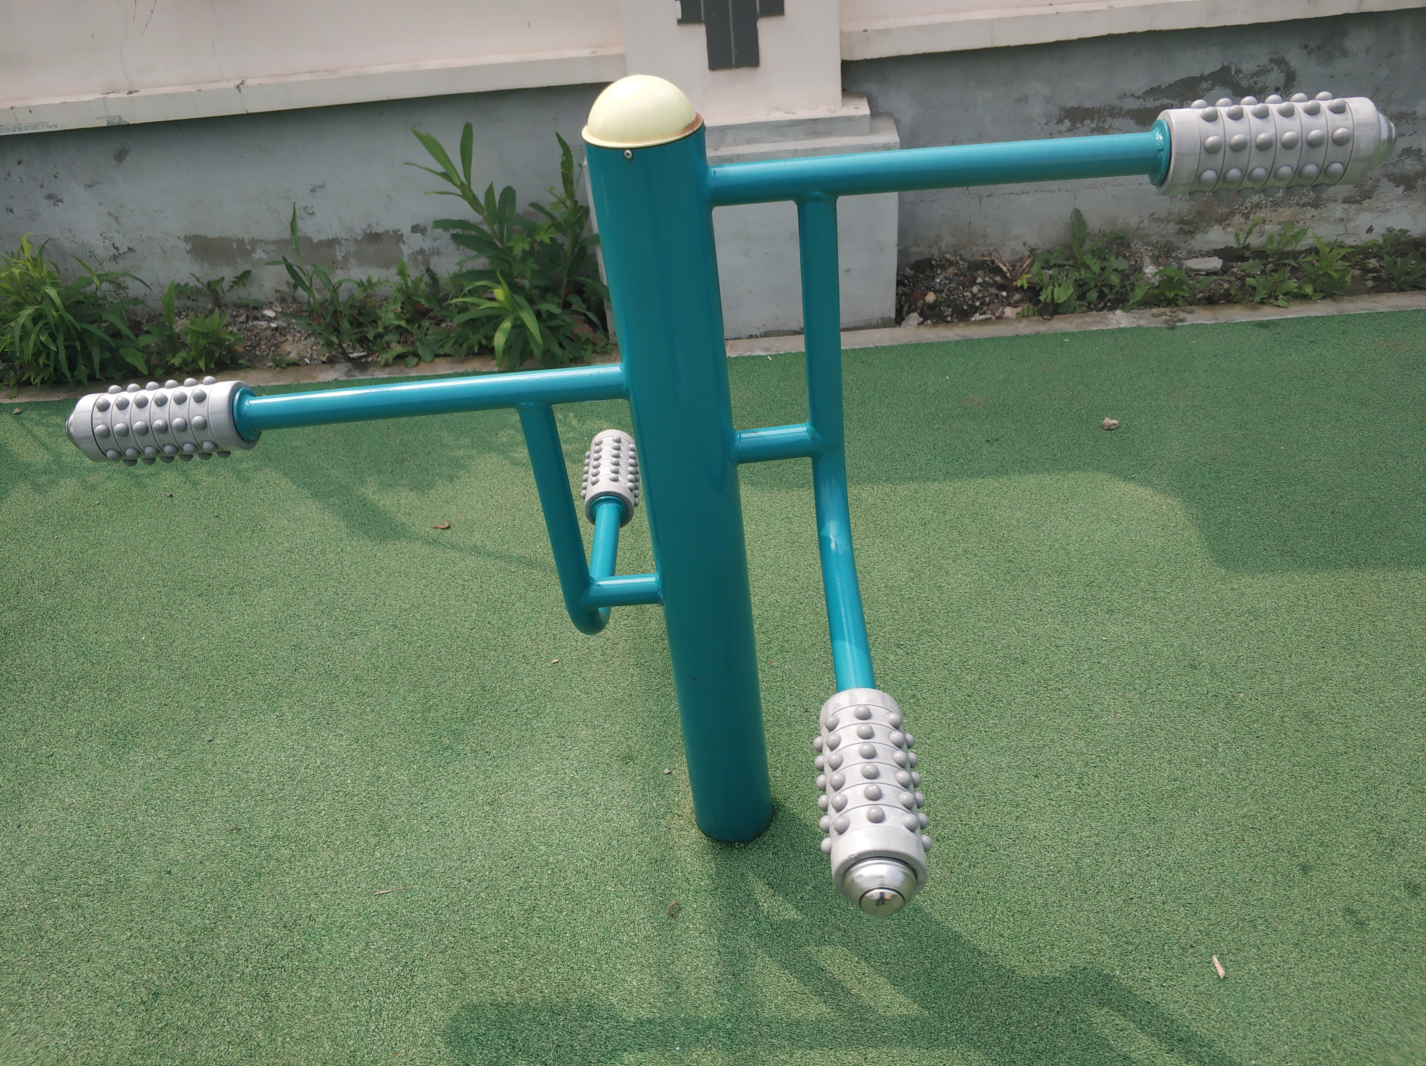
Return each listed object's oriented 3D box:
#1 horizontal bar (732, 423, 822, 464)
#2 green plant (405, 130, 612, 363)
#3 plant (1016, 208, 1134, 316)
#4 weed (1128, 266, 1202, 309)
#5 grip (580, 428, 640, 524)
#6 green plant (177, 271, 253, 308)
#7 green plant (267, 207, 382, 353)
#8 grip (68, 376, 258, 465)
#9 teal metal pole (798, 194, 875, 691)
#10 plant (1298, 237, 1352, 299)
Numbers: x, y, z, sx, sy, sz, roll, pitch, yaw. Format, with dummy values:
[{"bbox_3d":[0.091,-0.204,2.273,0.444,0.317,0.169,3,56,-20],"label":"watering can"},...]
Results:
[{"bbox_3d":[0.076,-0.105,1.303,0.102,0.039,0.039,-5,38,2],"label":"horizontal bar"},{"bbox_3d":[-0.555,-0.752,2.890,0.494,0.567,0.371,-4,38,4],"label":"green plant"},{"bbox_3d":[0.948,-0.732,2.884,0.313,0.188,0.240,-3,38,5],"label":"plant"},{"bbox_3d":[1.157,-0.646,2.841,0.189,0.075,0.160,-3,38,5],"label":"weed"},{"bbox_3d":[-0.169,-0.099,1.867,0.094,0.094,0.207,-5,38,2],"label":"grip"},{"bbox_3d":[-1.441,-0.709,3.206,0.234,0.105,0.150,-3,38,5],"label":"green plant"},{"bbox_3d":[-1.066,-0.709,3.039,0.318,0.349,0.240,-3,38,5],"label":"green plant"},{"bbox_3d":[-0.640,-0.125,1.274,0.207,0.094,0.094,-5,38,3],"label":"grip"},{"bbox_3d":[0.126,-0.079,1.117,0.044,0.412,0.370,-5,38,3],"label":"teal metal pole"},{"bbox_3d":[1.552,-0.688,2.820,0.134,0.144,0.124,-4,38,4],"label":"plant"}]

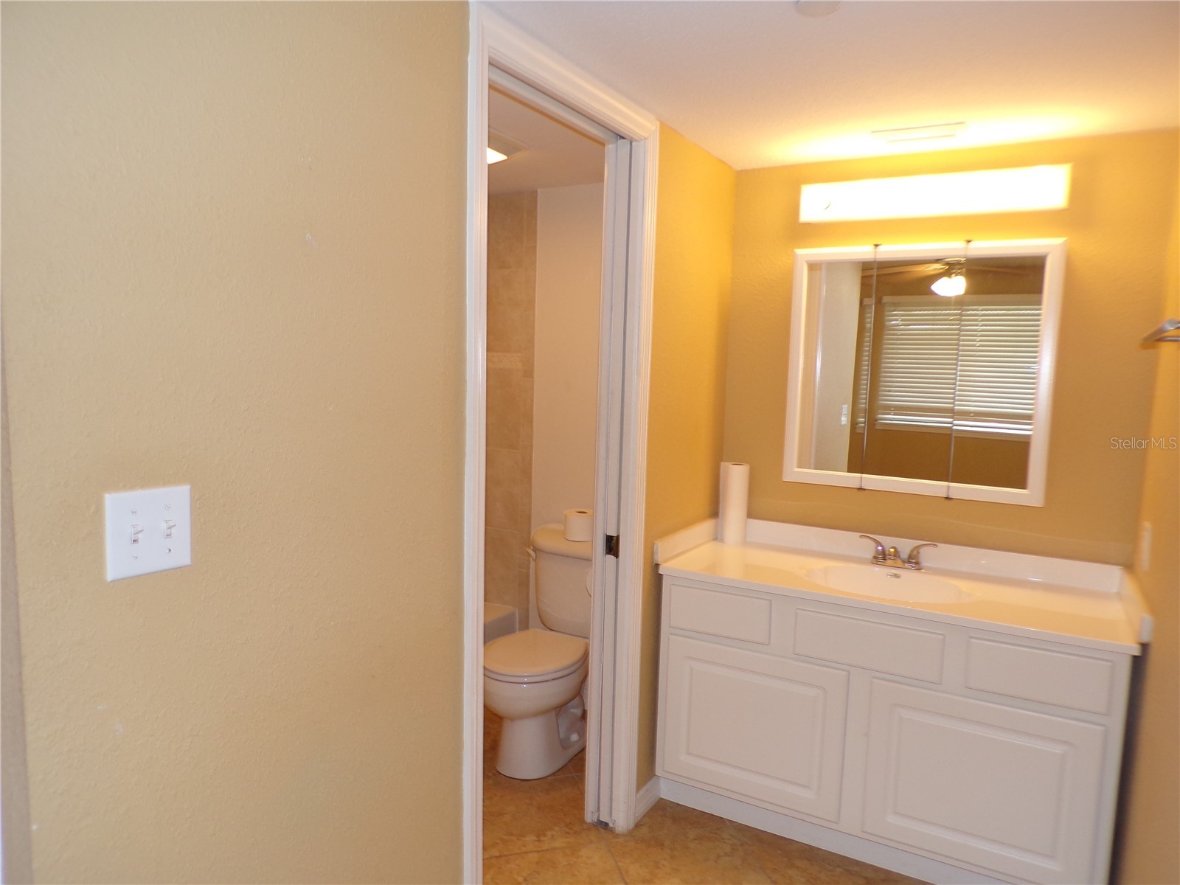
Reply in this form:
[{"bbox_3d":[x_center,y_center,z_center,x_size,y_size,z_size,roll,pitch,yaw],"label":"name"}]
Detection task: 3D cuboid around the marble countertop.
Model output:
[{"bbox_3d":[0.890,0.383,2.456,1.276,0.098,0.551,5,7,30],"label":"marble countertop"}]

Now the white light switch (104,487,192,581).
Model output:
[{"bbox_3d":[-0.586,0.119,1.093,0.020,0.115,0.116,5,7,30],"label":"white light switch"}]

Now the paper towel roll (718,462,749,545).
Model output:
[{"bbox_3d":[0.517,0.217,2.884,0.096,0.279,0.096,1,6,0],"label":"paper towel roll"}]

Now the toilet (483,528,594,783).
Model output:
[{"bbox_3d":[-0.134,0.757,2.993,0.425,0.758,0.672,5,7,30],"label":"toilet"}]

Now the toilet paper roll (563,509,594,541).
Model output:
[{"bbox_3d":[-0.033,0.312,3.122,0.130,0.100,0.132,1,6,0],"label":"toilet paper roll"}]

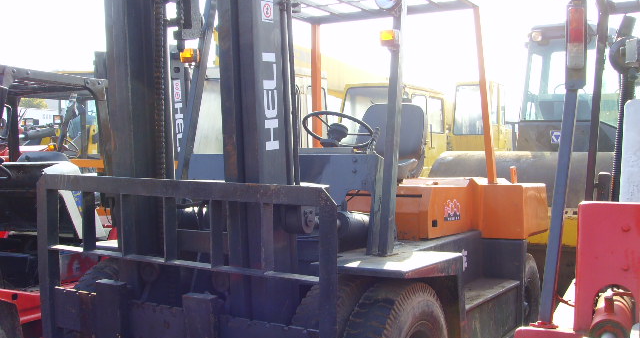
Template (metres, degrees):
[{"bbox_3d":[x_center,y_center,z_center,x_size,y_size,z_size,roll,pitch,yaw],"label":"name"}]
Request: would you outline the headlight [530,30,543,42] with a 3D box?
[{"bbox_3d":[2.582,-1.592,8.600,0.135,0.135,0.100,1,1,3],"label":"headlight"}]

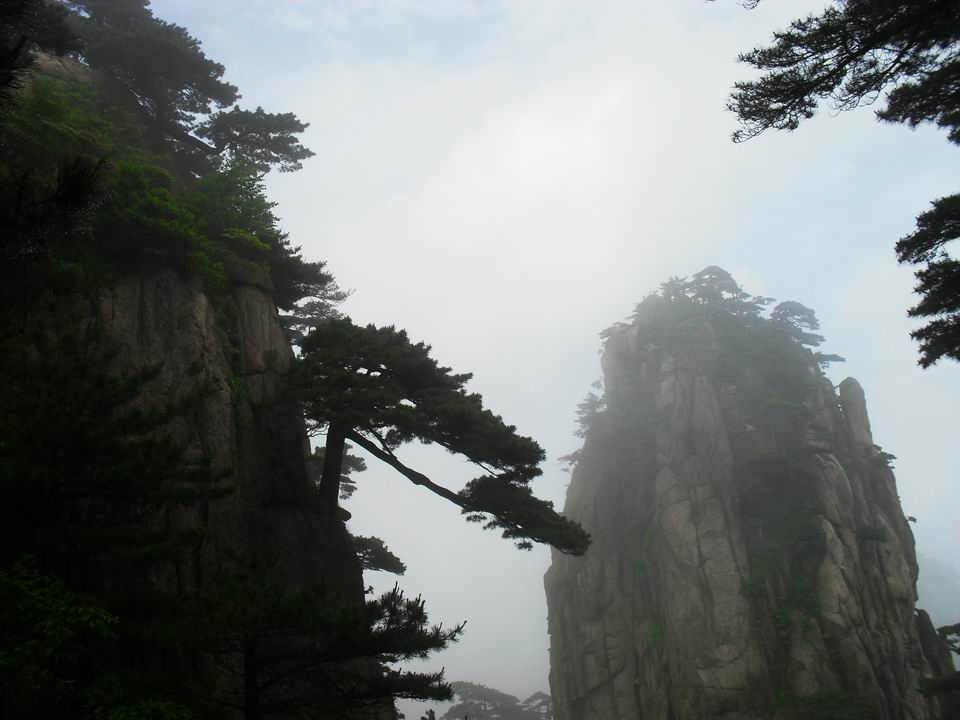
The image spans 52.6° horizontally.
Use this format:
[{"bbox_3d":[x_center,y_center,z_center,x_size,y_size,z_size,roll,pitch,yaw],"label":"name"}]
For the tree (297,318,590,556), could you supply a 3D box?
[{"bbox_3d":[-0.715,1.498,19.000,5.700,4.500,3.600,0,-5,0],"label":"tree"}]

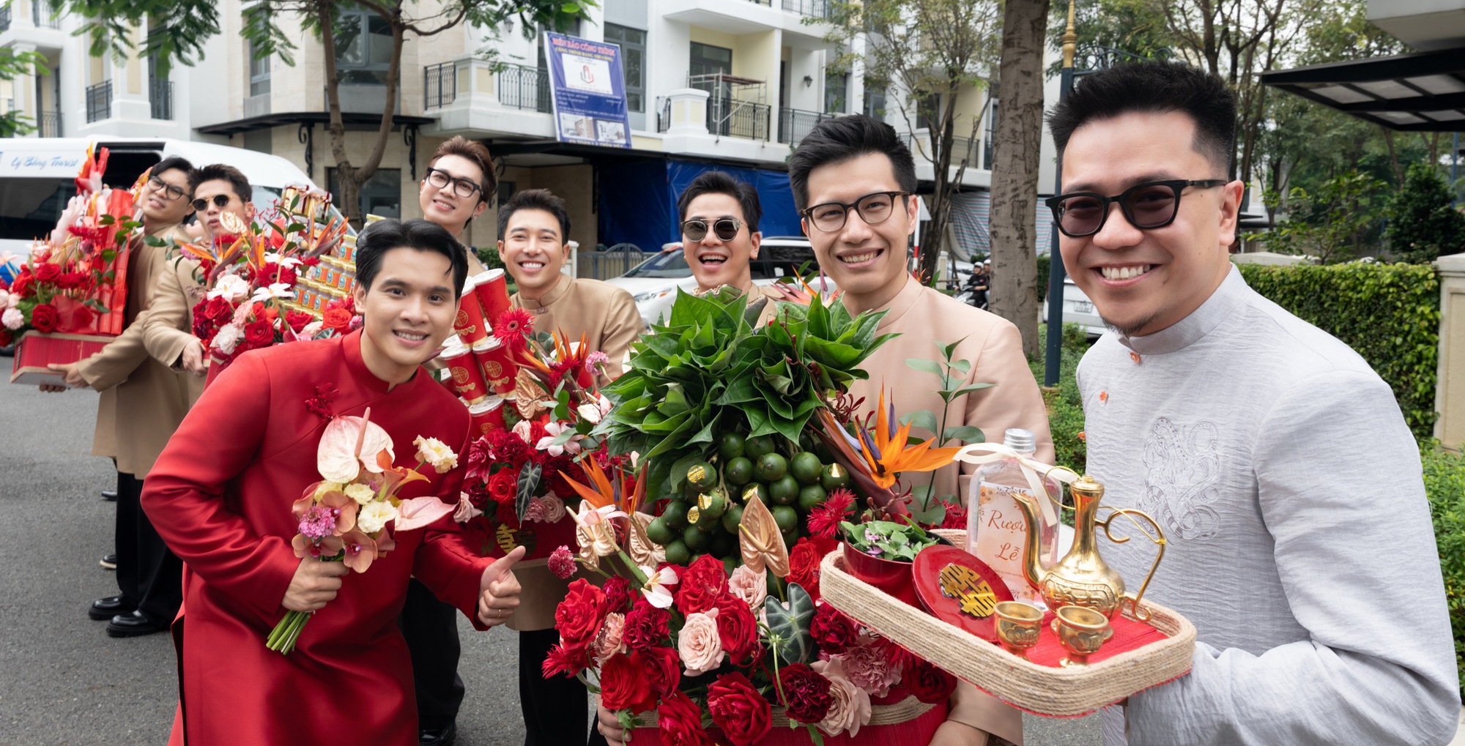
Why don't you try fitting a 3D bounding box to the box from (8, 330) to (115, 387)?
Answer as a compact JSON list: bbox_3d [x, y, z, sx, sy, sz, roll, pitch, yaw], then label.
[{"bbox_3d":[-2.250,-0.035,3.330,0.294,0.137,0.445,7,-9,-40],"label":"box"}]

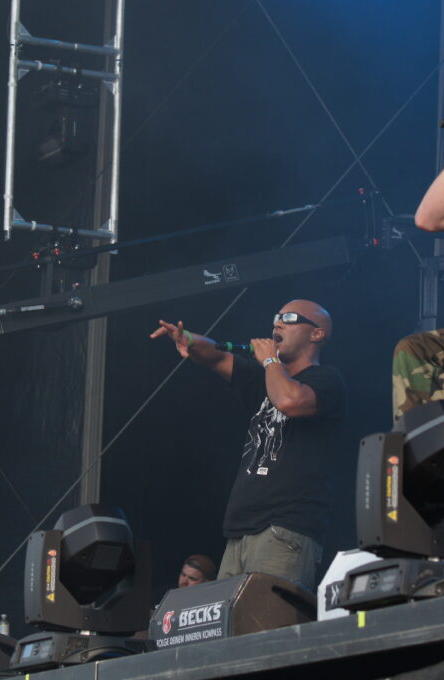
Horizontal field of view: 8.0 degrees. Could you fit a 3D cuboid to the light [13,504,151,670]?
[{"bbox_3d":[-0.434,0.764,9.950,0.350,0.505,0.370,7,-12,-24],"label":"light"}]

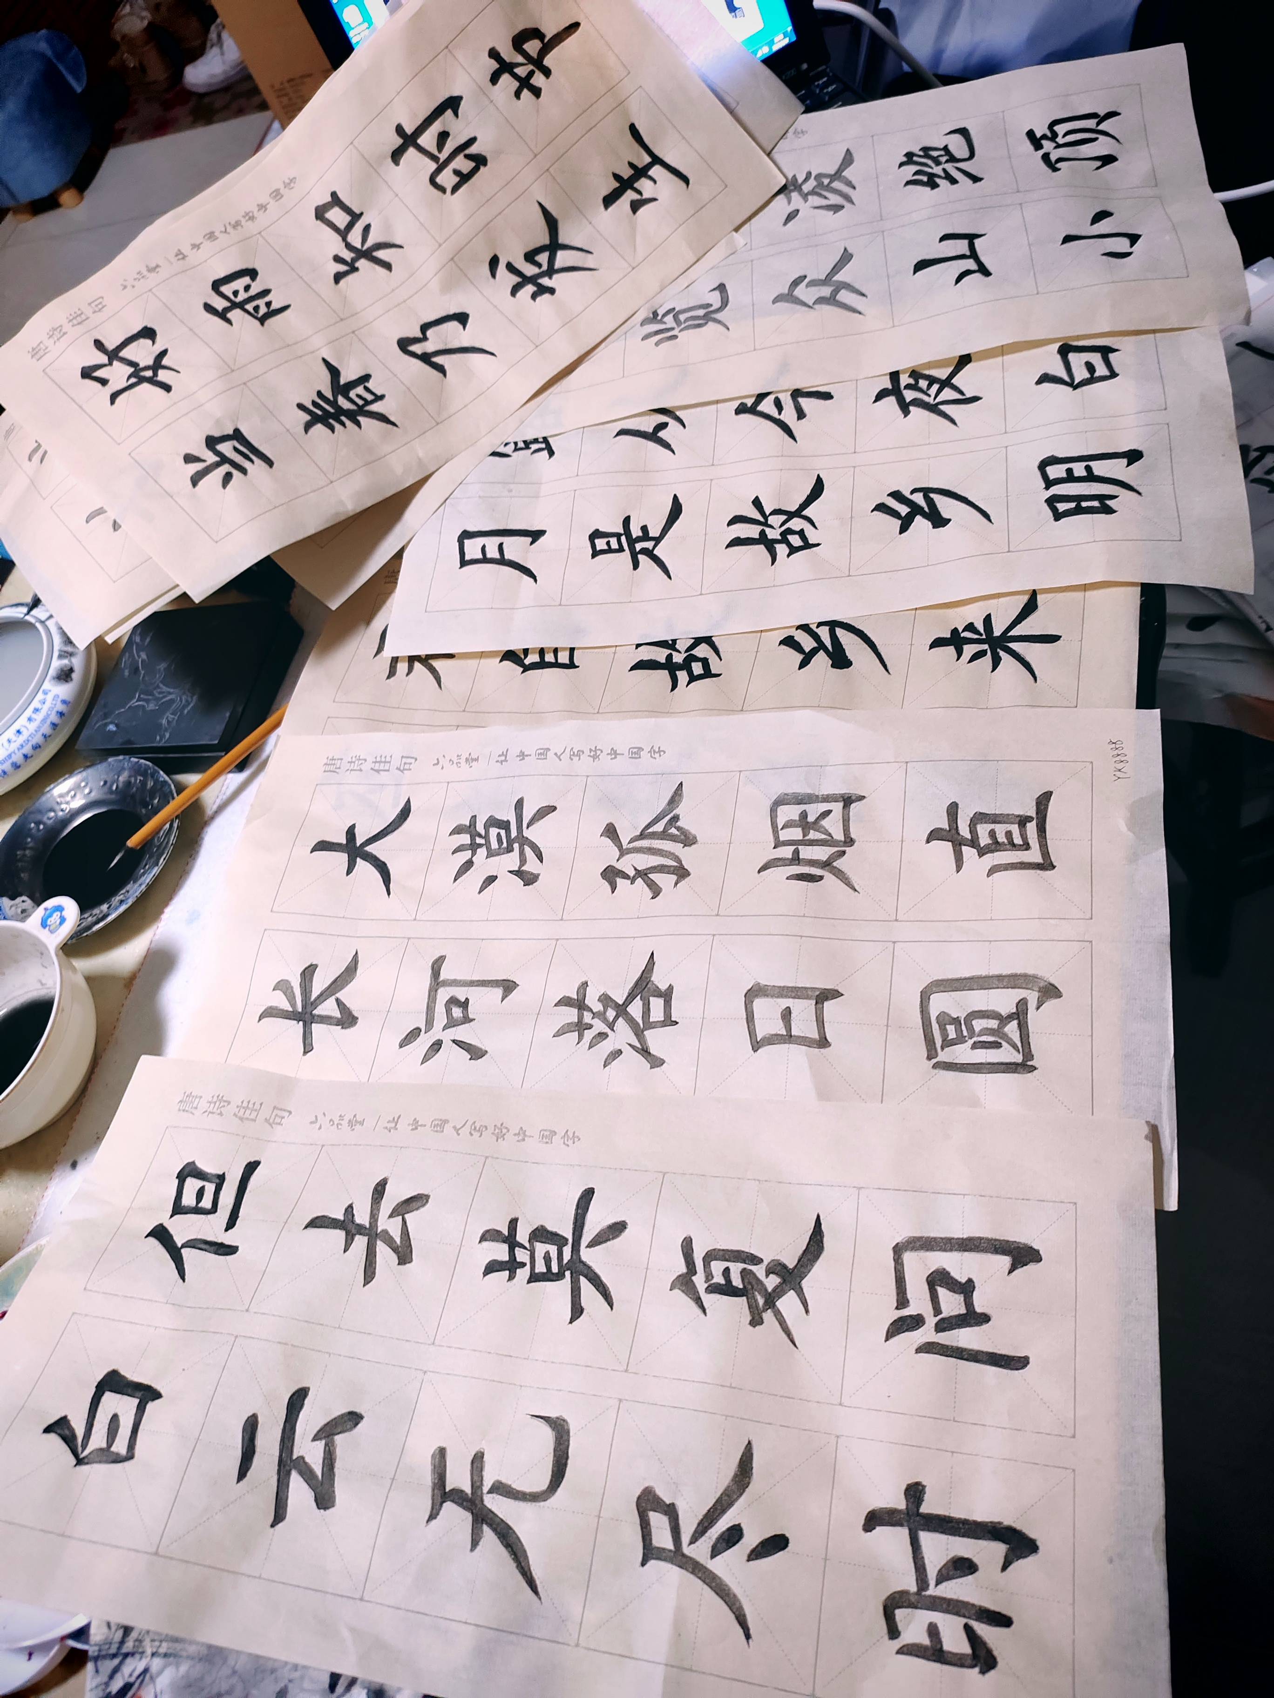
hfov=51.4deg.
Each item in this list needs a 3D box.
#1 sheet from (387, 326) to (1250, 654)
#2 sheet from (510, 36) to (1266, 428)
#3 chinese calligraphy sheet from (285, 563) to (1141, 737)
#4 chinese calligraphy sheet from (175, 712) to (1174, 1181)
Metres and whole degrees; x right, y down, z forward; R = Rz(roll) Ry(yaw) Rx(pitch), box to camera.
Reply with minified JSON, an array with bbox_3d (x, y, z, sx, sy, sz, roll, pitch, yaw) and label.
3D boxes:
[{"bbox_3d":[0.083,-0.219,0.746,0.459,0.018,0.232,-2,60,16],"label":"sheet"},{"bbox_3d":[0.113,-0.379,0.823,0.459,0.020,0.232,-5,61,13],"label":"sheet"},{"bbox_3d":[0.019,-0.072,0.694,0.459,0.013,0.232,3,61,19],"label":"chinese calligraphy sheet"},{"bbox_3d":[0.003,0.034,0.625,0.459,0.014,0.232,-1,60,18],"label":"chinese calligraphy sheet"}]

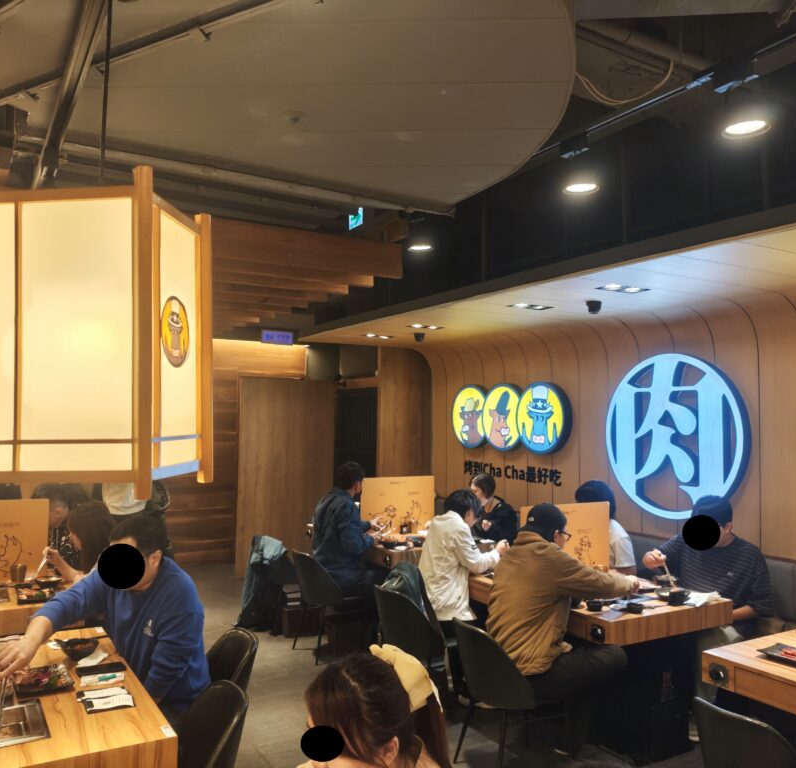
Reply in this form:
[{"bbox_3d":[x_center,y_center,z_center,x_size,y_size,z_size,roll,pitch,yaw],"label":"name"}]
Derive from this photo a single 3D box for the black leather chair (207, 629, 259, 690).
[{"bbox_3d":[-0.911,1.433,2.903,0.550,0.770,0.500,3,-4,-31],"label":"black leather chair"}]

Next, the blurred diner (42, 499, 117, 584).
[{"bbox_3d":[-1.725,1.252,3.928,0.560,1.220,0.500,3,-4,-31],"label":"blurred diner"}]

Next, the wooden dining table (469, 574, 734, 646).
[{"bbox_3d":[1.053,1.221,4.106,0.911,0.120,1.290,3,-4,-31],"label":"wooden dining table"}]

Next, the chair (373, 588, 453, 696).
[{"bbox_3d":[0.193,1.503,3.895,0.550,0.770,0.500,3,-4,-31],"label":"chair"}]

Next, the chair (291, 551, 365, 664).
[{"bbox_3d":[-0.495,1.562,5.160,0.540,0.770,0.500,3,-4,-31],"label":"chair"}]

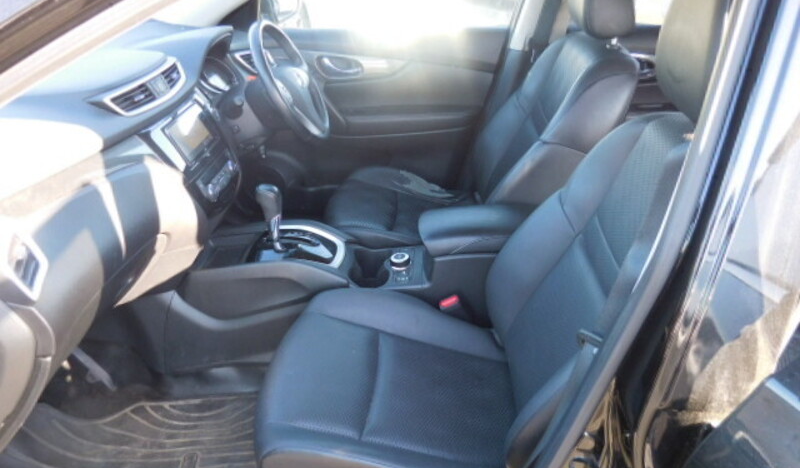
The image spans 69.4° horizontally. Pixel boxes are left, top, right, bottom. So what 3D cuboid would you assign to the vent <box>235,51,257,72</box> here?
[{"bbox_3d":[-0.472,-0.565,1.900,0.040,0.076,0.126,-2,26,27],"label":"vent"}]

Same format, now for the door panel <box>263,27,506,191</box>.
[{"bbox_3d":[-0.102,-0.398,2.071,0.939,0.646,0.121,1,30,1],"label":"door panel"}]

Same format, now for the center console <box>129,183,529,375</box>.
[{"bbox_3d":[-0.143,0.115,1.539,1.040,0.465,0.293,1,30,1],"label":"center console"}]

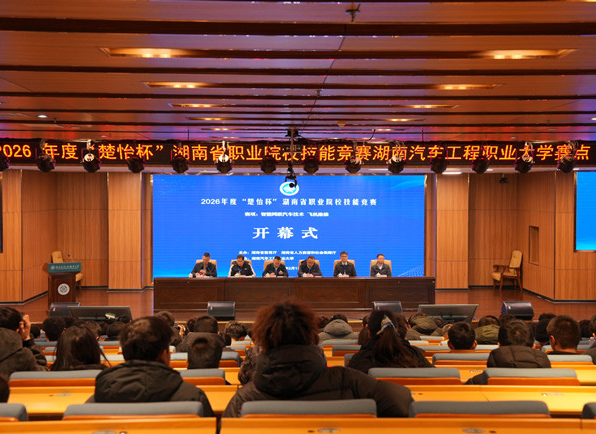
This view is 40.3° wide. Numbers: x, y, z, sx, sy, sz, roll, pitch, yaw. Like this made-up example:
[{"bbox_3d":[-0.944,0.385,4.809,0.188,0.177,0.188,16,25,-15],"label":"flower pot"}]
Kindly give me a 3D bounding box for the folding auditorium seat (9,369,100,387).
[{"bbox_3d":[-1.170,1.202,4.176,0.520,0.950,0.620,0,2,-1],"label":"folding auditorium seat"}]

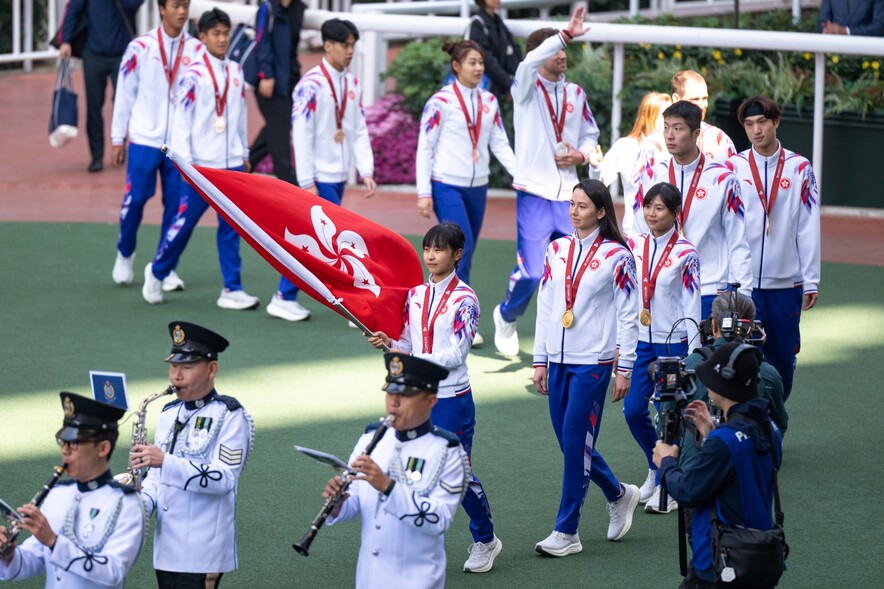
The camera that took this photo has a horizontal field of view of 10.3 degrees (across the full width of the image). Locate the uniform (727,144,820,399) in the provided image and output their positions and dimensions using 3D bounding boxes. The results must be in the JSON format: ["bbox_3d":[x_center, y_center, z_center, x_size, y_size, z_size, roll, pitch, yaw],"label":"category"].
[{"bbox_3d":[1.692,-0.052,25.003,0.560,1.450,0.440,5,12,22],"label":"uniform"}]

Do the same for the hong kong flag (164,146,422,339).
[{"bbox_3d":[-0.662,-0.228,22.339,1.180,0.860,0.580,-3,12,-22],"label":"hong kong flag"}]

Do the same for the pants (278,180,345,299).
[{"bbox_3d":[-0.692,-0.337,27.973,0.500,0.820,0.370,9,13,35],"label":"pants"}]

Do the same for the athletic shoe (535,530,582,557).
[{"bbox_3d":[0.541,1.154,22.622,0.270,0.115,0.100,-9,14,-41],"label":"athletic shoe"}]

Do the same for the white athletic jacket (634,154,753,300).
[{"bbox_3d":[1.286,-0.359,25.200,0.560,0.710,0.320,8,13,27],"label":"white athletic jacket"}]

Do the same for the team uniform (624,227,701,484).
[{"bbox_3d":[1.074,0.299,24.032,0.440,1.280,0.380,10,14,37],"label":"team uniform"}]

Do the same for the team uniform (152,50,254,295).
[{"bbox_3d":[-1.413,-0.702,28.722,0.500,1.420,0.500,12,15,41],"label":"team uniform"}]

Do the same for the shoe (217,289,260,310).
[{"bbox_3d":[-1.176,0.032,28.375,0.290,0.115,0.105,9,13,35],"label":"shoe"}]

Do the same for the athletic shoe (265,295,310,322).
[{"bbox_3d":[-0.891,0.078,28.502,0.285,0.120,0.107,9,13,32],"label":"athletic shoe"}]

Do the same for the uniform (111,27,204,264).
[{"bbox_3d":[-1.651,-0.853,28.889,0.560,1.430,0.460,-2,11,-18],"label":"uniform"}]

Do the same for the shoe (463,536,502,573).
[{"bbox_3d":[0.184,1.215,22.937,0.100,0.120,0.265,10,34,35],"label":"shoe"}]

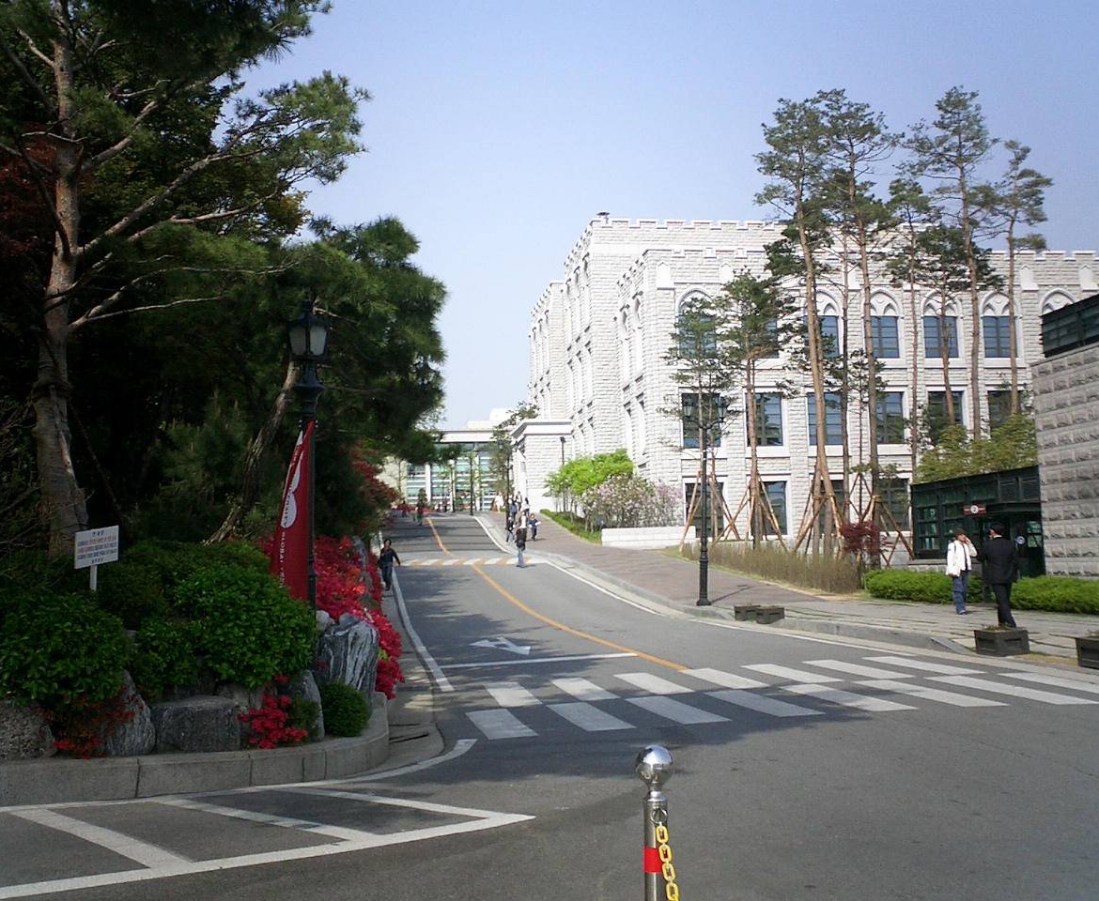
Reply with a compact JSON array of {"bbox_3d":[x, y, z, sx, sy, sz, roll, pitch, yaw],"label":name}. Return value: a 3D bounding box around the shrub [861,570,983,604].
[{"bbox_3d":[9.390,3.413,32.000,1.000,0.670,5.200,-1,-5,-8],"label":"shrub"}]

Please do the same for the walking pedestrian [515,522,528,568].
[{"bbox_3d":[-1.178,3.888,52.000,0.500,1.680,0.400,2,-6,-37],"label":"walking pedestrian"}]

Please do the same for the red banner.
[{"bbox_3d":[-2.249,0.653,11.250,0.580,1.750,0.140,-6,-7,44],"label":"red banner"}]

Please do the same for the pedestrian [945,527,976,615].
[{"bbox_3d":[8.058,2.372,25.200,0.520,1.700,0.420,2,-6,-41],"label":"pedestrian"}]

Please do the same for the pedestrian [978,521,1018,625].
[{"bbox_3d":[7.484,2.091,21.400,0.580,1.730,0.420,0,-5,-14],"label":"pedestrian"}]

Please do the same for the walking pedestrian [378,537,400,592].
[{"bbox_3d":[-5.014,3.552,40.000,0.620,1.670,0.420,-1,-5,-7],"label":"walking pedestrian"}]

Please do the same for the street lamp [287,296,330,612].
[{"bbox_3d":[-2.042,0.495,11.000,0.380,3.650,0.380,-1,-5,-11],"label":"street lamp"}]

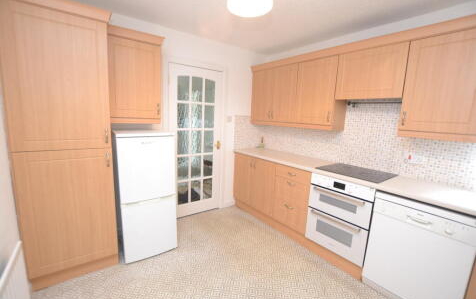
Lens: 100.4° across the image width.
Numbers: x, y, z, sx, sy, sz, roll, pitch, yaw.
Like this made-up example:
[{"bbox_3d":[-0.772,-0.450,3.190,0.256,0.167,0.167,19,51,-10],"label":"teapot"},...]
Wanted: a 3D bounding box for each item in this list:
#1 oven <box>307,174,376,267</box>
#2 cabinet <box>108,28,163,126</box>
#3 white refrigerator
[{"bbox_3d":[1.178,0.637,2.129,0.560,0.752,0.578,-6,13,-39],"label":"oven"},{"bbox_3d":[-1.100,-0.709,2.089,0.497,0.853,0.330,-4,12,-33],"label":"cabinet"},{"bbox_3d":[-1.012,0.428,2.178,0.503,1.271,0.550,-4,12,-33],"label":"white refrigerator"}]

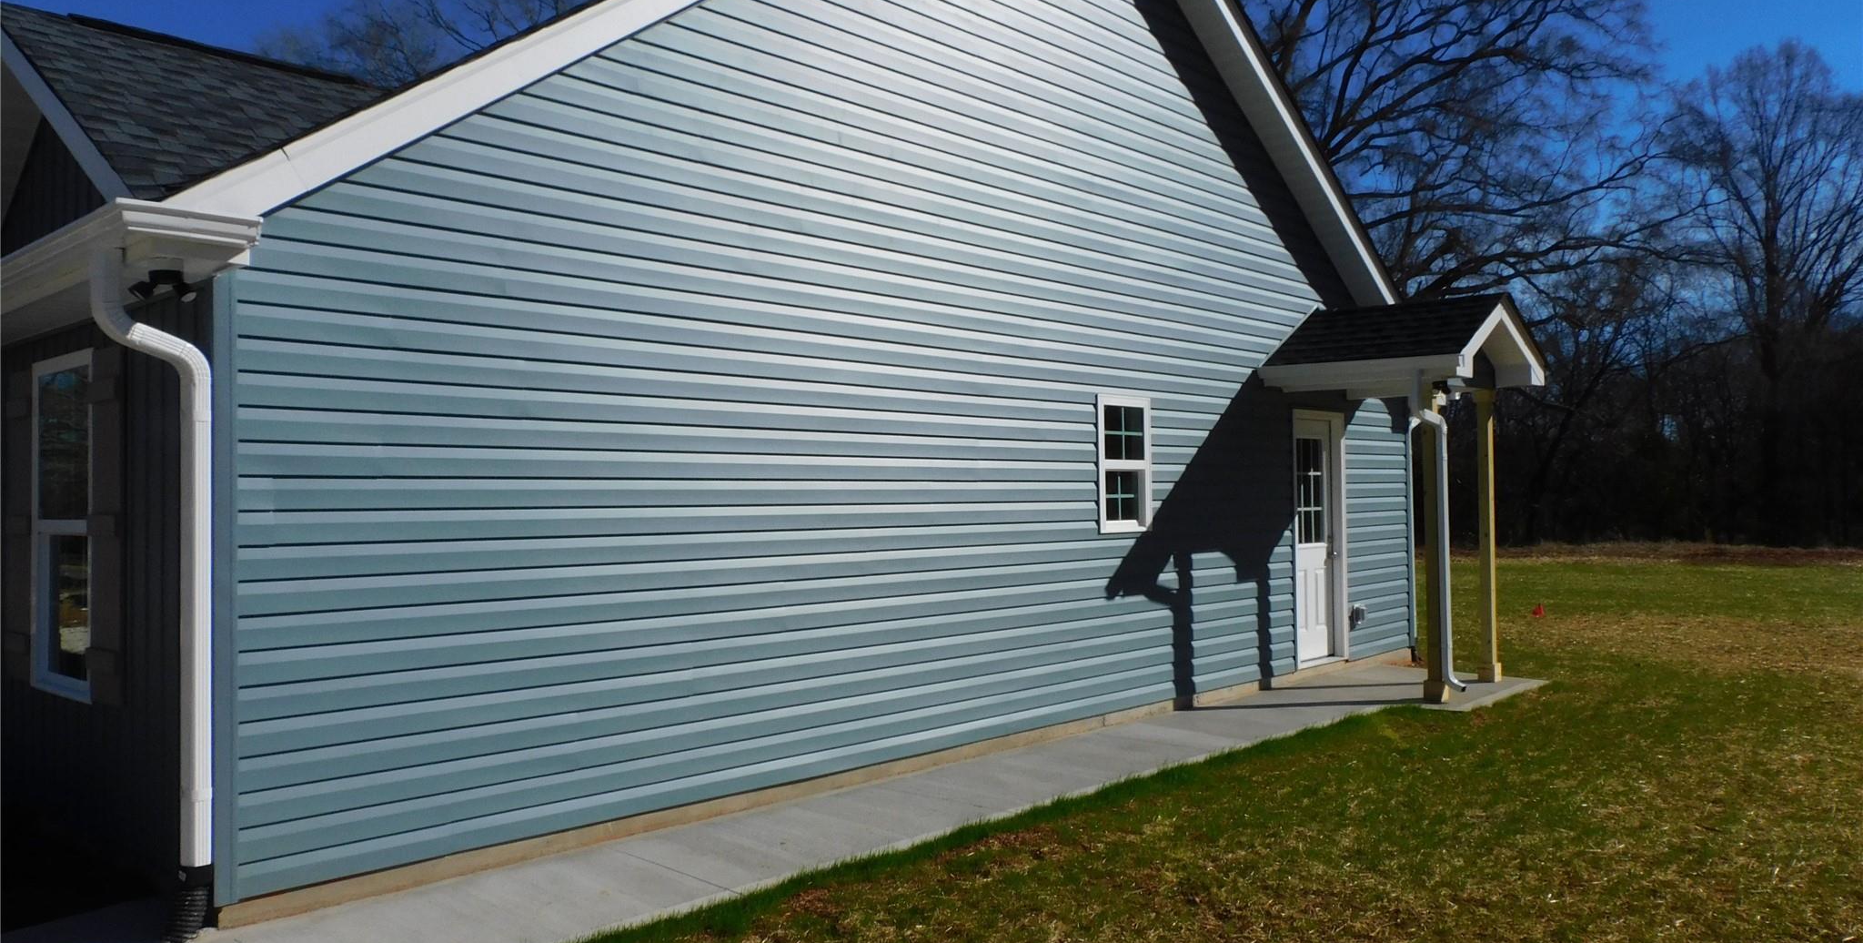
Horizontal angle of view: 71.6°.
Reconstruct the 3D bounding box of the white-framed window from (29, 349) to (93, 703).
[{"bbox_3d":[-4.045,0.253,6.066,0.950,1.580,0.080,-2,-2,43],"label":"white-framed window"}]

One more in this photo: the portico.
[{"bbox_3d":[3.808,0.174,10.273,1.500,3.060,2.000,-2,-2,43],"label":"portico"}]

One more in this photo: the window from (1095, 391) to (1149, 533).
[{"bbox_3d":[1.302,-0.053,8.750,0.080,0.915,0.610,-2,-2,43],"label":"window"}]

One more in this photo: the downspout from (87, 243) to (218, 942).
[{"bbox_3d":[-2.732,0.444,4.528,0.120,2.430,0.360,-2,-2,43],"label":"downspout"}]

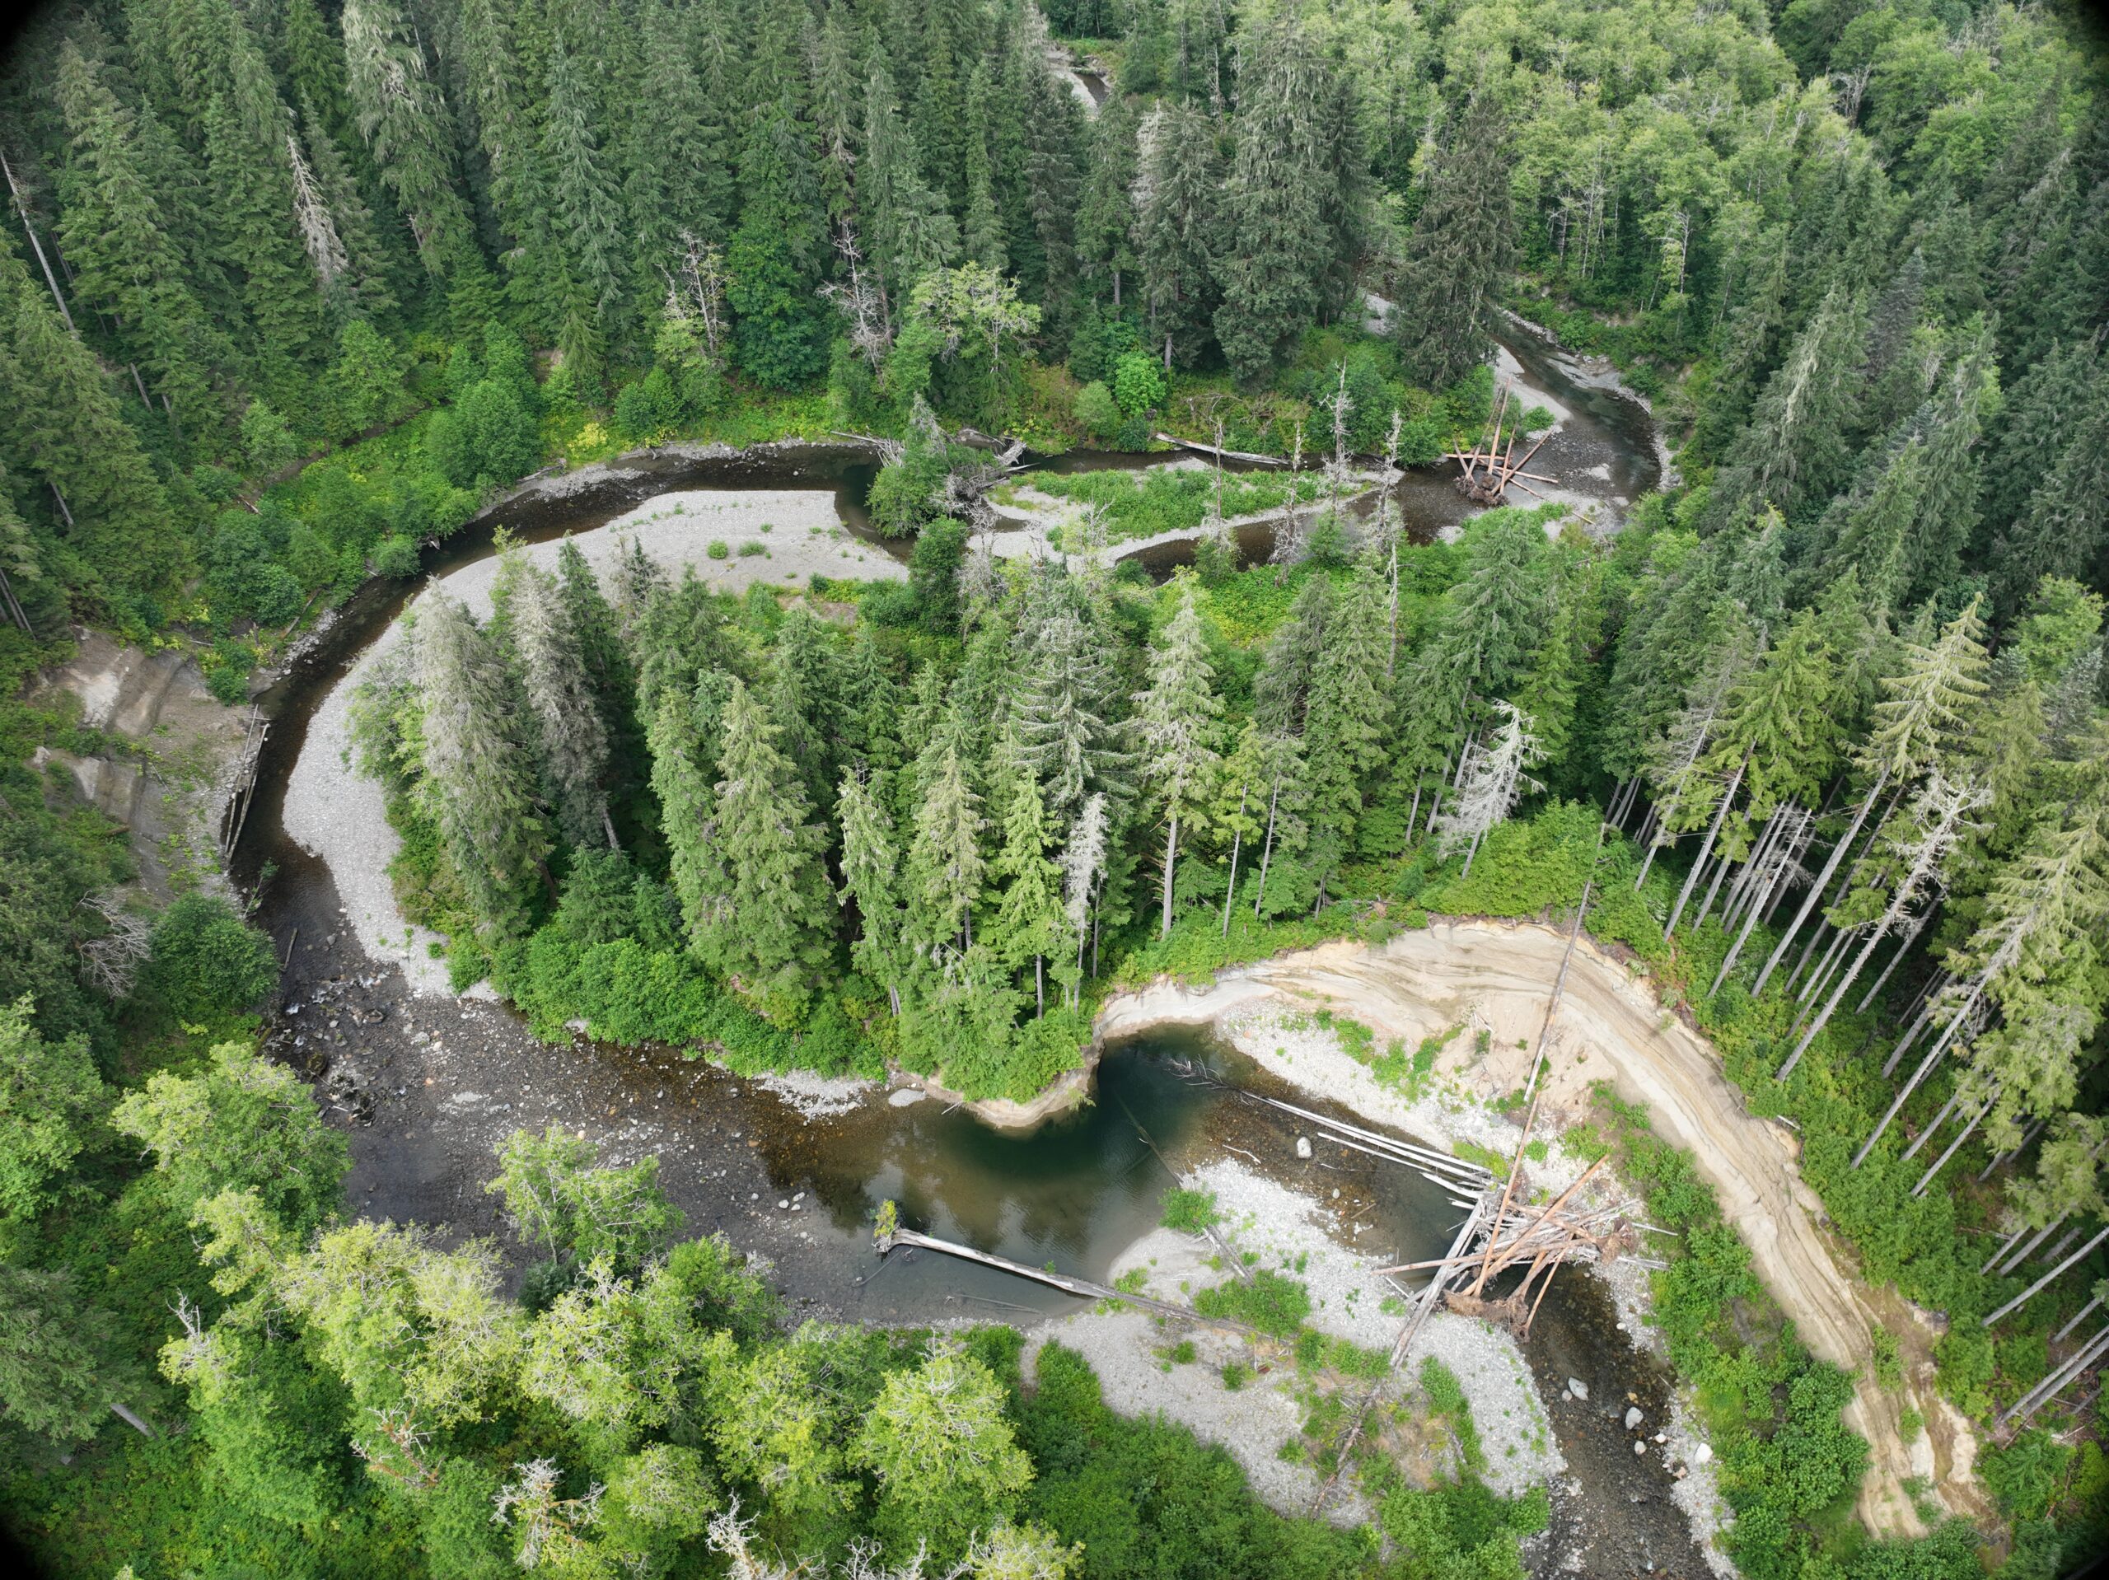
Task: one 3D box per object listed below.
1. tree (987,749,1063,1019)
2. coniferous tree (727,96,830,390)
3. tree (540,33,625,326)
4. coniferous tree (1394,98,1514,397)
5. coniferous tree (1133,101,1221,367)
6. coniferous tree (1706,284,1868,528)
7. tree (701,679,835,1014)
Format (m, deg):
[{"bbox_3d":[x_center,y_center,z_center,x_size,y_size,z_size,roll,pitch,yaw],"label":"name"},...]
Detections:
[{"bbox_3d":[-1.789,6.707,94.277,5.400,25.490,5.400,3,43,0],"label":"tree"},{"bbox_3d":[-30.240,-58.400,160.160,10.830,33.480,10.830,-7,44,-8],"label":"coniferous tree"},{"bbox_3d":[-52.994,-65.482,162.636,7.940,34.470,7.940,3,43,0],"label":"tree"},{"bbox_3d":[45.660,-60.062,162.506,13.270,33.030,13.270,3,43,0],"label":"coniferous tree"},{"bbox_3d":[13.980,-62.070,166.470,9.760,31.210,9.760,4,44,3],"label":"coniferous tree"},{"bbox_3d":[72.240,-37.060,143.540,10.030,25.880,10.030,22,47,20],"label":"coniferous tree"},{"bbox_3d":[-19.148,4.359,93.288,9.200,29.160,9.200,3,43,0],"label":"tree"}]

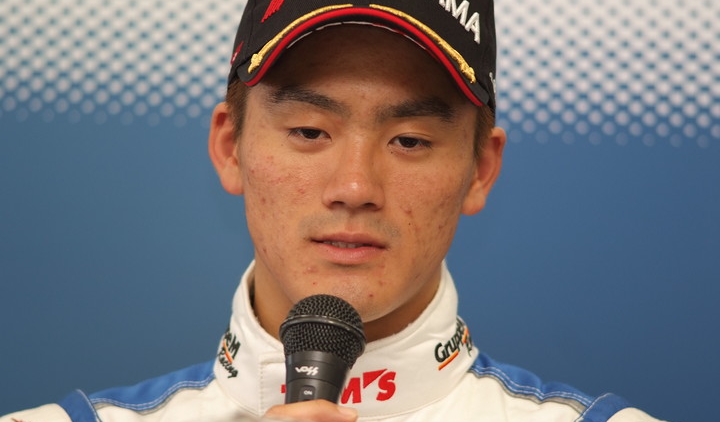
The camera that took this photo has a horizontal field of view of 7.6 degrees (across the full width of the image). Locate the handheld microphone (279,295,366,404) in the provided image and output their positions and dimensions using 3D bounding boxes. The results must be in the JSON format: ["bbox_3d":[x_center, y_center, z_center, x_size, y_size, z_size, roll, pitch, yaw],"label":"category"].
[{"bbox_3d":[-0.031,0.133,3.256,0.052,0.175,0.052,3,-24,13],"label":"handheld microphone"}]

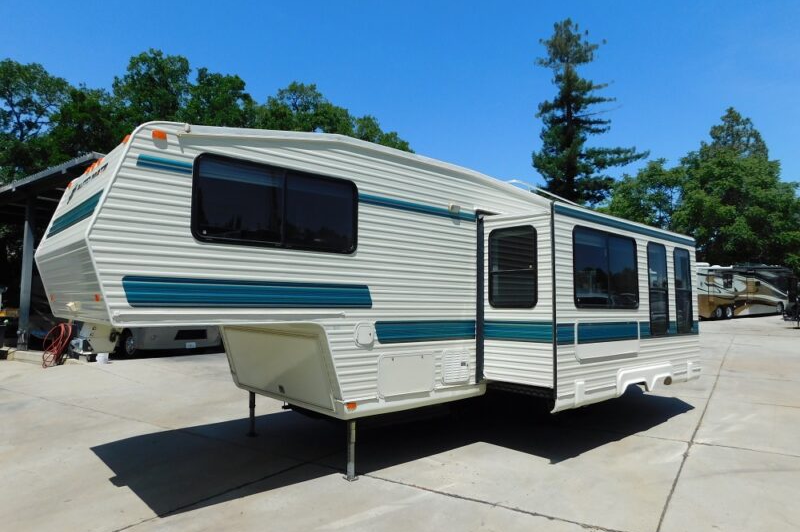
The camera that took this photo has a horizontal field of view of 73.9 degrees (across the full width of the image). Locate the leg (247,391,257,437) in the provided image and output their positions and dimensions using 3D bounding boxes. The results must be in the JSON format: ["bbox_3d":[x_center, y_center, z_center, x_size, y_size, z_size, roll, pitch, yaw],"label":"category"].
[{"bbox_3d":[-1.957,1.949,7.061,0.100,0.580,0.100,4,-6,-42],"label":"leg"}]

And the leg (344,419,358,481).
[{"bbox_3d":[-0.488,1.839,5.356,0.100,0.580,0.100,4,-6,-42],"label":"leg"}]

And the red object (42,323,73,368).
[{"bbox_3d":[-9.007,2.091,13.977,0.789,1.210,0.400,3,-5,-32],"label":"red object"}]

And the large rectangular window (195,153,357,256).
[{"bbox_3d":[-1.068,-0.530,4.934,1.699,0.753,0.070,4,-6,-42],"label":"large rectangular window"}]

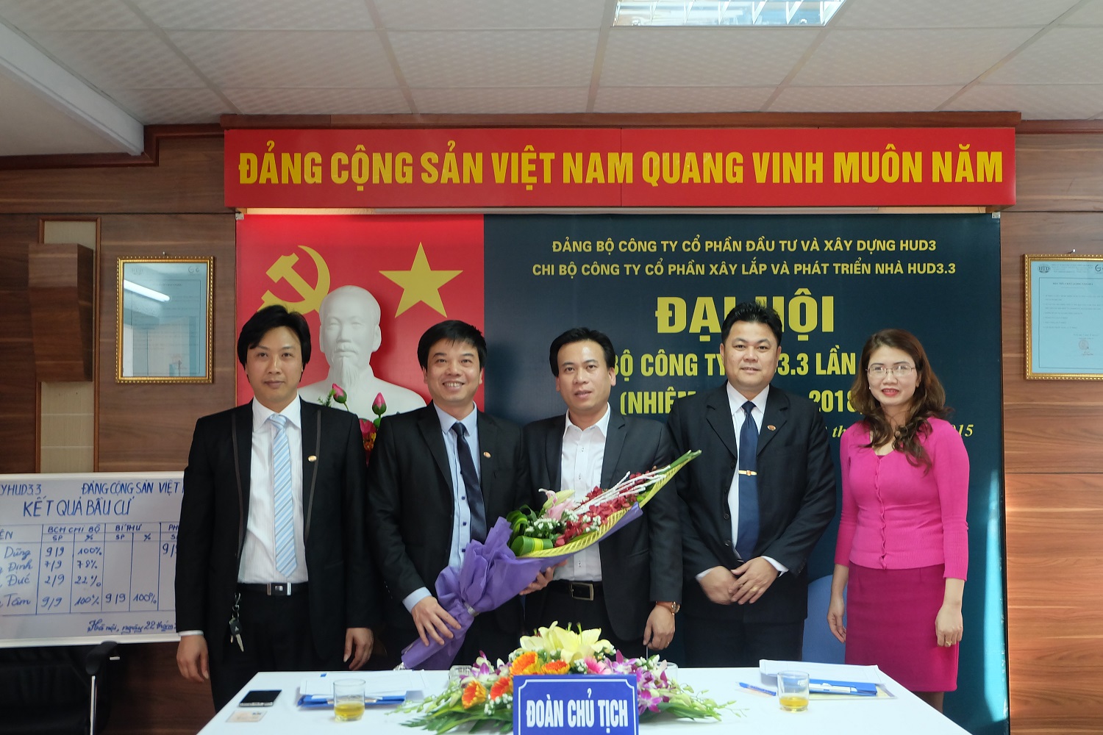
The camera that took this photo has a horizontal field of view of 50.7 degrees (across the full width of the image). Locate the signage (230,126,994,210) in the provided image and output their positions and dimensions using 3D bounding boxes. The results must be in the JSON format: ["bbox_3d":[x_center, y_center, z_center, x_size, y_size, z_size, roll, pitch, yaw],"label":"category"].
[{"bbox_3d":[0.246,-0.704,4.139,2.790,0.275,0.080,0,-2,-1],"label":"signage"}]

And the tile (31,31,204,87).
[{"bbox_3d":[-1.250,-0.897,3.394,0.380,0.018,0.600,0,-1,-1],"label":"tile"}]

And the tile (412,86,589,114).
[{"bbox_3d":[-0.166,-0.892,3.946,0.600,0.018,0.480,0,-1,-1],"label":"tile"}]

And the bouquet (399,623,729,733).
[{"bbox_3d":[0.026,0.619,2.398,0.681,0.179,0.380,0,-2,-1],"label":"bouquet"}]

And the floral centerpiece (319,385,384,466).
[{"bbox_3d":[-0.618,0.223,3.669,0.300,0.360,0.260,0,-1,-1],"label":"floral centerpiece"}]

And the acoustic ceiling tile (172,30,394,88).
[{"bbox_3d":[-0.776,-0.923,3.473,0.600,0.020,0.575,0,-2,-1],"label":"acoustic ceiling tile"}]

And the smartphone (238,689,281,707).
[{"bbox_3d":[-0.649,0.742,2.606,0.072,0.009,0.130,0,-1,-1],"label":"smartphone"}]

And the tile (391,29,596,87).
[{"bbox_3d":[-0.160,-0.905,3.406,0.600,0.018,0.600,0,-1,-1],"label":"tile"}]

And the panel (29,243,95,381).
[{"bbox_3d":[-1.734,-0.191,4.117,0.175,0.472,0.140,0,-1,-1],"label":"panel"}]

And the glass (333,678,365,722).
[{"bbox_3d":[-0.407,0.673,2.353,0.066,0.077,0.066,0,-2,-1],"label":"glass"}]

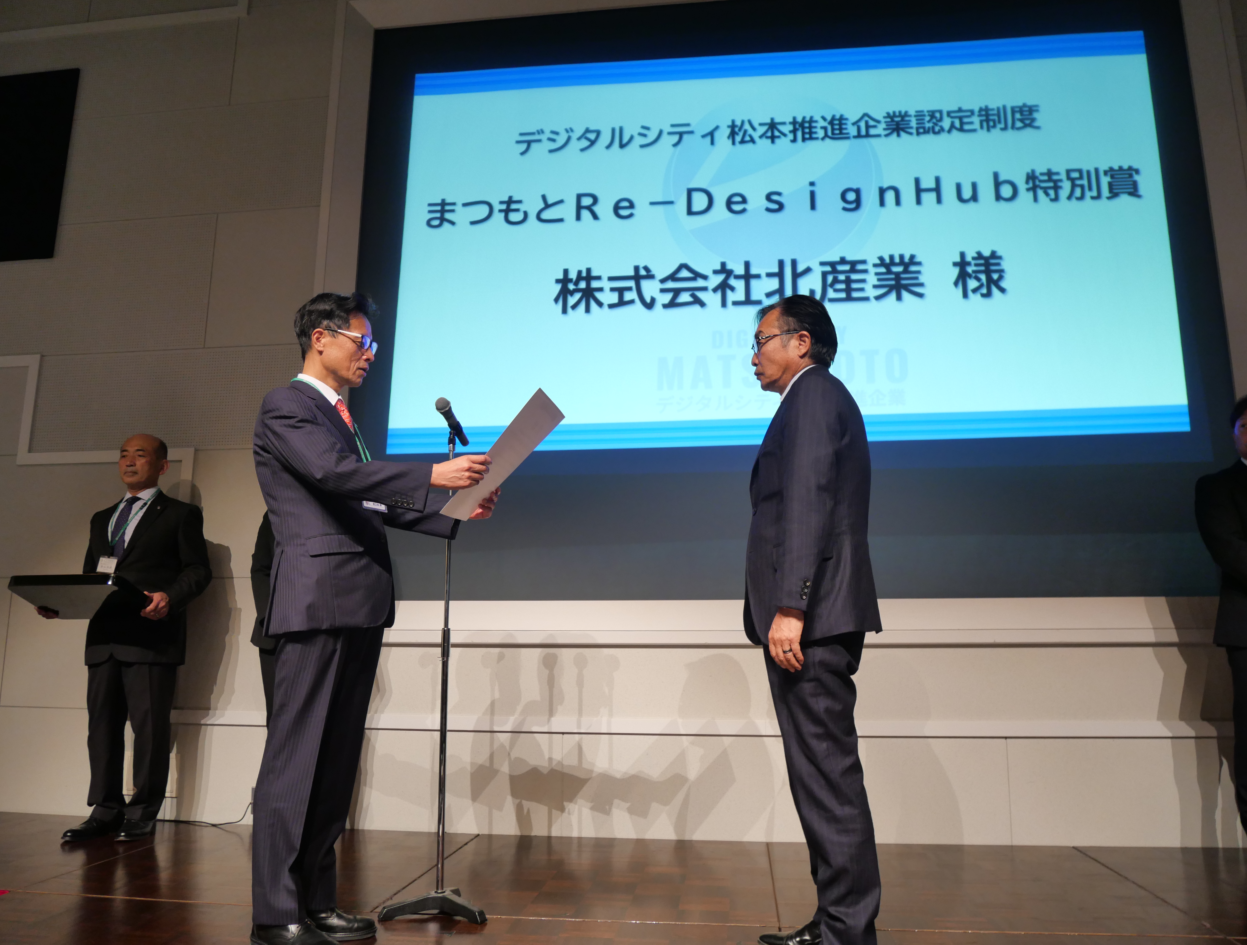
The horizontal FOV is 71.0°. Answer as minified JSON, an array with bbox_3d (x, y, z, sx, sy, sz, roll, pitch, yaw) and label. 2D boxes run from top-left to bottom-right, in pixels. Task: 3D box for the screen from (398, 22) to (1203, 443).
[{"bbox_3d":[0.626,-1.017,3.821,3.280,1.820,0.060,-1,-11,6],"label":"screen"}]

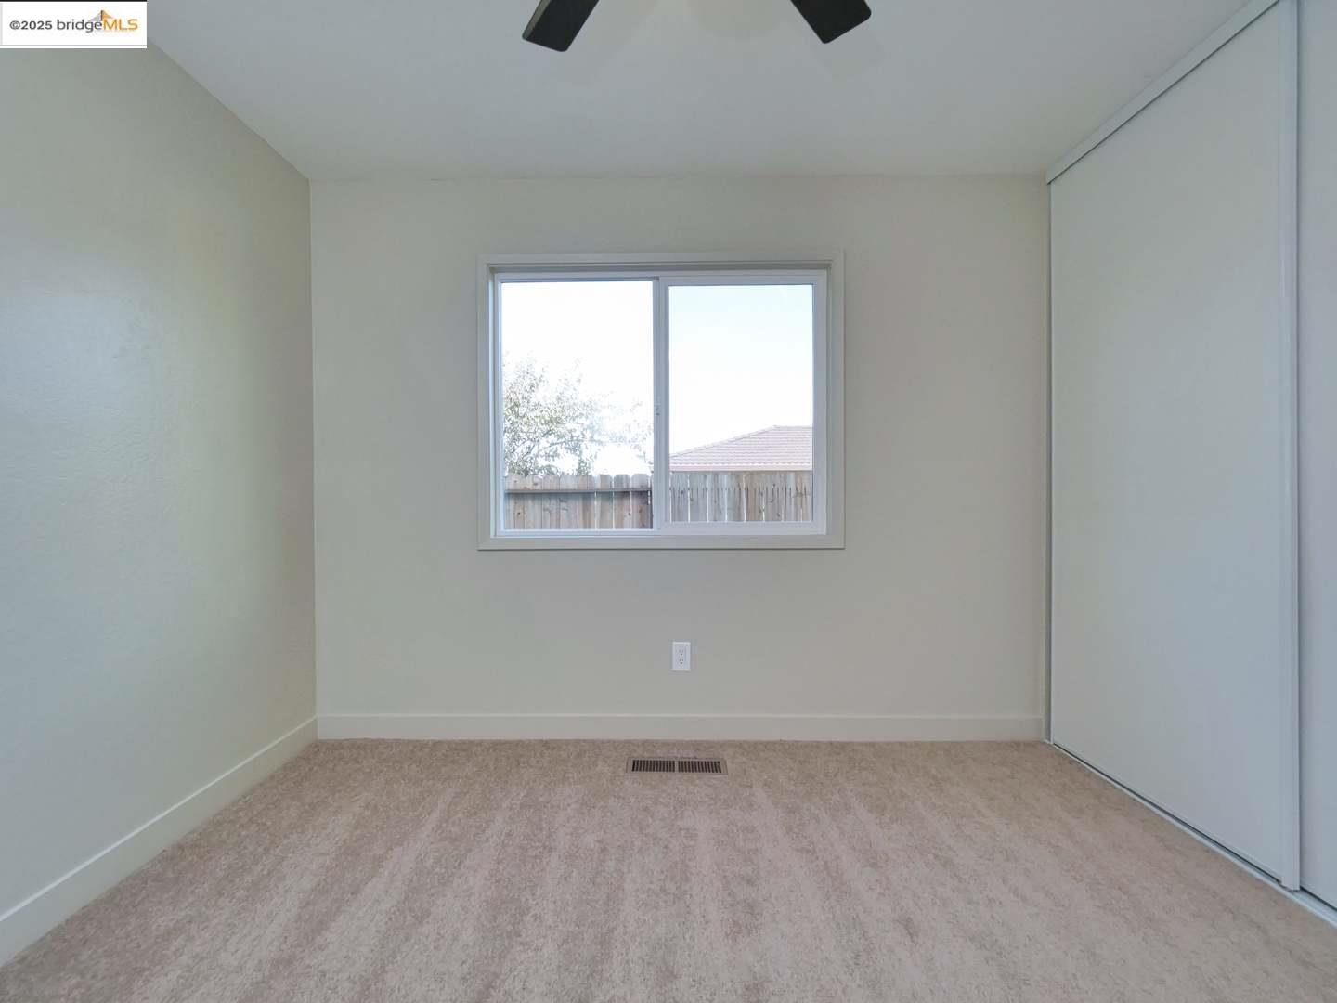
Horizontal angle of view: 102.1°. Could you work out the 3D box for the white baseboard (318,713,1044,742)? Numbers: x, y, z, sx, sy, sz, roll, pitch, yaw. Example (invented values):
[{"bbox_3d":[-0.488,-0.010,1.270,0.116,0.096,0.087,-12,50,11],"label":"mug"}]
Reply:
[{"bbox_3d":[0.048,0.985,2.359,3.157,0.112,0.018,0,0,0],"label":"white baseboard"}]

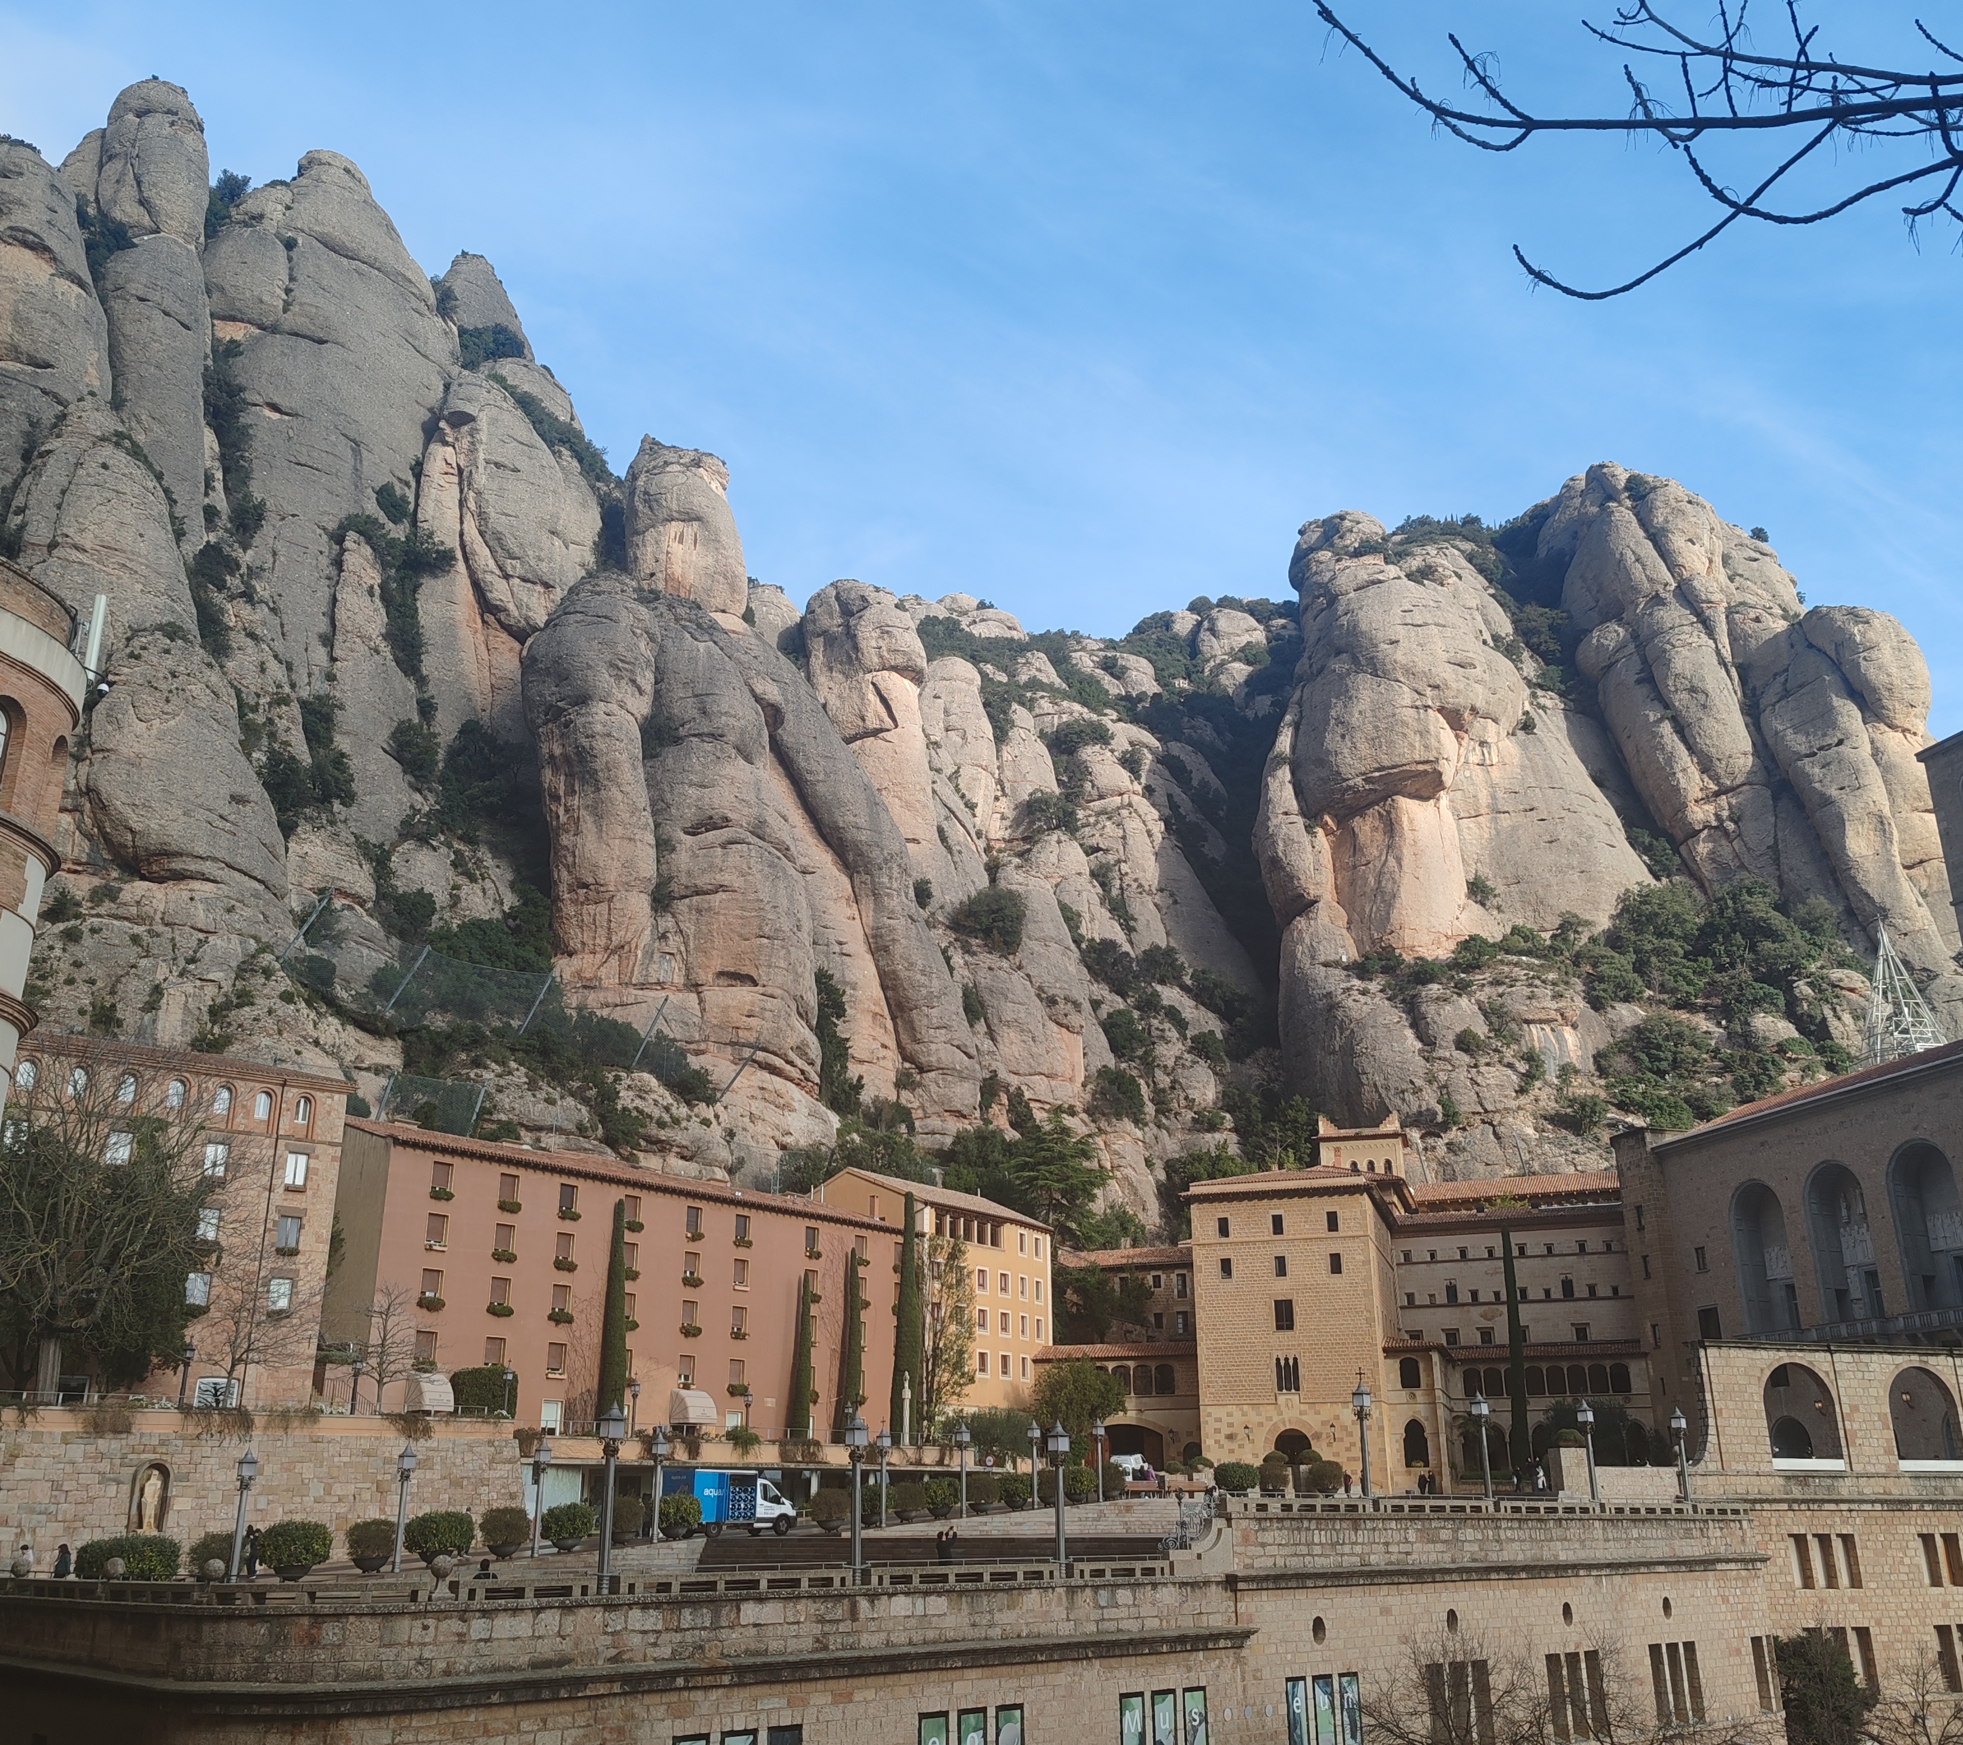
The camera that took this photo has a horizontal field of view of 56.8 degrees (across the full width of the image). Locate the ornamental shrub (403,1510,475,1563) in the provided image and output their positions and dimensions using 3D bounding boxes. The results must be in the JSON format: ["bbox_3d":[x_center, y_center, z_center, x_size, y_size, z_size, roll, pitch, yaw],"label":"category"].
[{"bbox_3d":[-18.119,22.162,60.704,2.372,1.485,2.100,5,-20,-15],"label":"ornamental shrub"}]

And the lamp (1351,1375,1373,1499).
[{"bbox_3d":[12.659,18.804,59.638,0.500,4.000,0.500,17,-26,-40],"label":"lamp"}]

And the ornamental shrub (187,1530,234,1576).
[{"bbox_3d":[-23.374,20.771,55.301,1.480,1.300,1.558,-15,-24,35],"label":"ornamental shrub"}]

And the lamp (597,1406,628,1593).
[{"bbox_3d":[-8.632,14.551,42.153,0.500,4.150,0.500,-15,-24,35],"label":"lamp"}]

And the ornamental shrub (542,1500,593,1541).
[{"bbox_3d":[-14.776,23.238,64.988,1.888,1.287,1.888,4,-20,-11],"label":"ornamental shrub"}]

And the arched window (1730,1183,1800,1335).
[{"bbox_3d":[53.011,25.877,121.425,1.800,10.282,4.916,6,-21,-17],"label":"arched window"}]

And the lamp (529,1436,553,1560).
[{"bbox_3d":[-15.618,22.167,64.310,0.500,4.080,0.500,-15,-24,35],"label":"lamp"}]

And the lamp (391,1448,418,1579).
[{"bbox_3d":[-19.738,21.741,61.978,0.520,4.200,0.520,-15,-25,34],"label":"lamp"}]

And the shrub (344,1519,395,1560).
[{"bbox_3d":[-20.041,21.860,59.549,1.594,1.344,1.678,-15,-24,35],"label":"shrub"}]

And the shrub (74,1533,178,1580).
[{"bbox_3d":[-24.690,19.807,52.420,3.021,1.302,2.300,8,-21,-22],"label":"shrub"}]

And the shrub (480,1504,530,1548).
[{"bbox_3d":[-16.726,22.950,63.737,1.706,1.439,1.796,0,-20,0],"label":"shrub"}]

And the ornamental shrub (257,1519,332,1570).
[{"bbox_3d":[-21.491,21.007,56.763,2.148,1.495,2.261,-15,-24,35],"label":"ornamental shrub"}]

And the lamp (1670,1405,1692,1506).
[{"bbox_3d":[28.650,24.031,74.061,0.520,4.200,0.520,17,-27,-40],"label":"lamp"}]

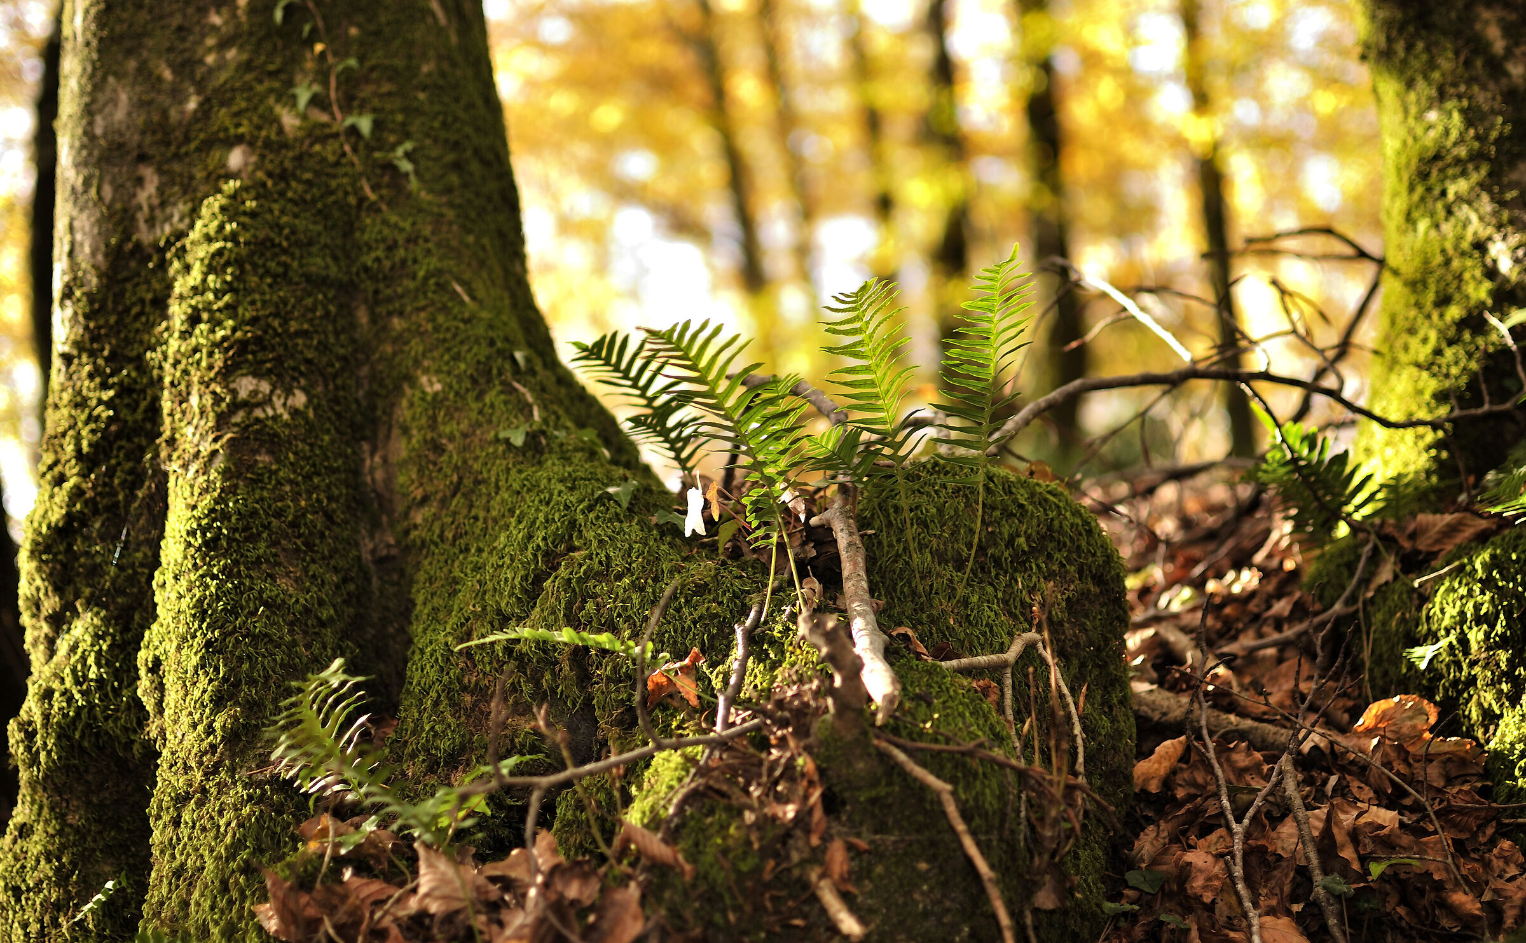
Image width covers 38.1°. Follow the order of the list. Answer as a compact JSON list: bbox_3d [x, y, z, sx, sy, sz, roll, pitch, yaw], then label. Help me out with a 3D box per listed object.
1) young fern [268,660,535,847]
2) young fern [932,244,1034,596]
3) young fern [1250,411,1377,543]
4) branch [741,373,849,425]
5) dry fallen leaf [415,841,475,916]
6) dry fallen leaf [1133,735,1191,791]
[{"bbox_3d":[-0.257,0.200,1.570,0.180,0.125,0.120,-1,7,-6],"label":"young fern"},{"bbox_3d":[0.169,-0.040,1.700,0.077,0.268,0.065,0,7,0],"label":"young fern"},{"bbox_3d":[0.504,0.005,2.020,0.112,0.115,0.100,2,7,17],"label":"young fern"},{"bbox_3d":[0.027,-0.062,1.870,0.105,0.028,0.024,26,13,12],"label":"branch"},{"bbox_3d":[-0.219,0.281,1.520,0.042,0.053,0.020,-16,-24,-8],"label":"dry fallen leaf"},{"bbox_3d":[0.338,0.247,1.870,0.040,0.020,0.064,28,56,25],"label":"dry fallen leaf"}]

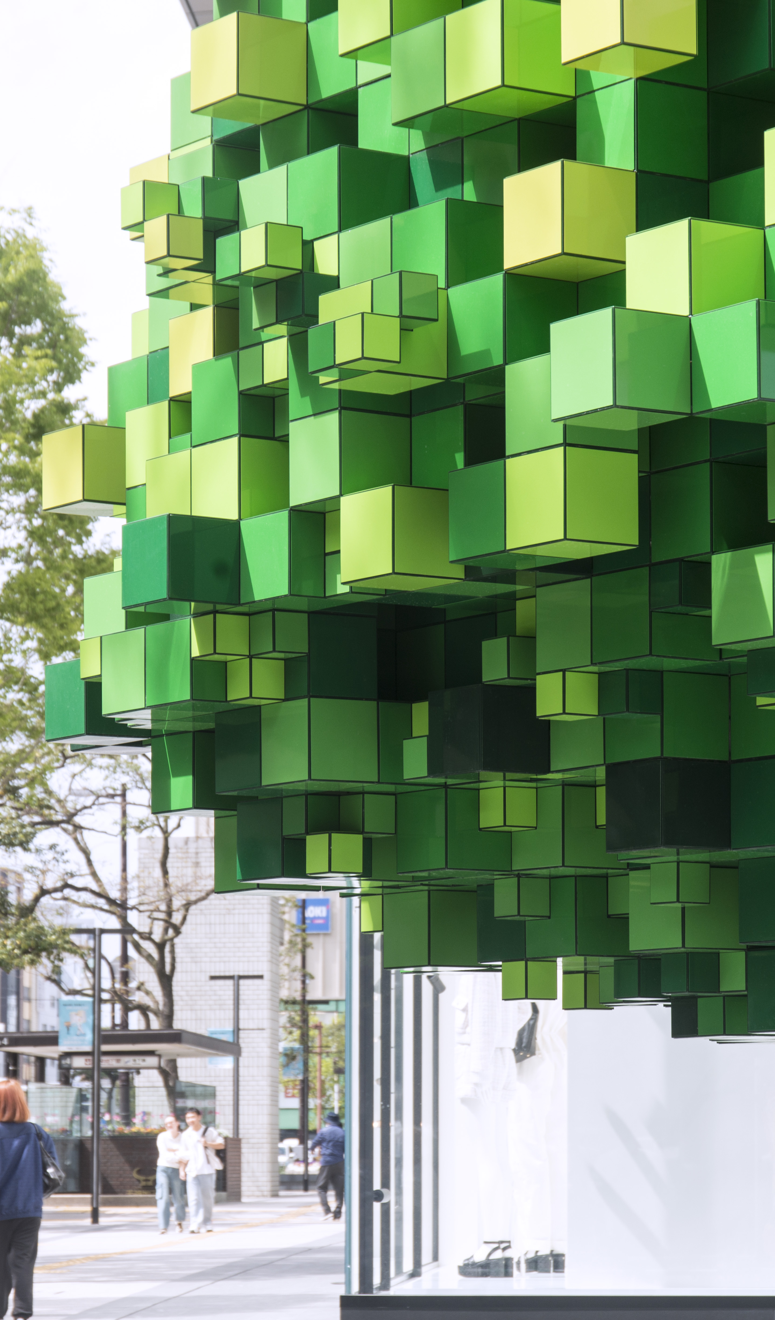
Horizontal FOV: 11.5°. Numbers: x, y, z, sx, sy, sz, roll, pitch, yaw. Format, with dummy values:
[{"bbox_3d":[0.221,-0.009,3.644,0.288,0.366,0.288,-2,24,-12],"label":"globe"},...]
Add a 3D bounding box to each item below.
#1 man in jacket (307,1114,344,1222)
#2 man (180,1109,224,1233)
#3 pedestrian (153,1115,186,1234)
[{"bbox_3d":[-0.936,7.978,60.500,0.560,1.700,0.420,2,-6,-14],"label":"man in jacket"},{"bbox_3d":[-2.535,7.021,52.800,0.560,1.710,0.420,-1,-7,11],"label":"man"},{"bbox_3d":[-2.991,7.063,52.800,0.450,1.610,0.400,-1,-7,11],"label":"pedestrian"}]

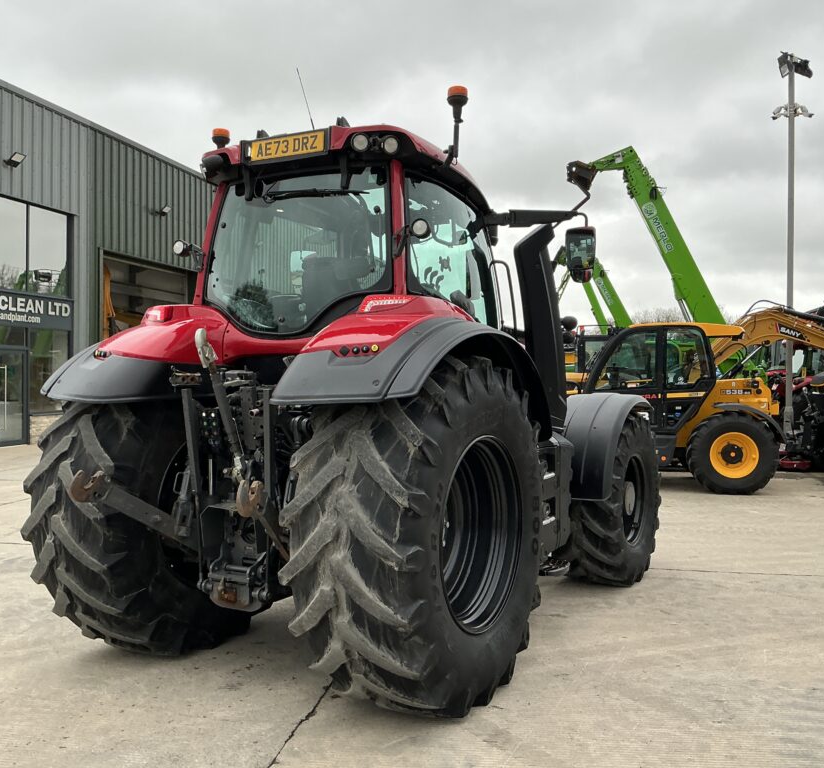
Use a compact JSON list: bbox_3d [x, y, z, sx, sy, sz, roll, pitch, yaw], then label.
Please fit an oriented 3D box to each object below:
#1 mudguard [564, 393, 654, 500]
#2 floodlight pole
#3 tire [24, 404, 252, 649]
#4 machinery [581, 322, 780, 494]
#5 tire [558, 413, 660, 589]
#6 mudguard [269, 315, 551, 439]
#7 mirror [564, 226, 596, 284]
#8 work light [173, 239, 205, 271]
[{"bbox_3d":[1.630,0.491,7.172,0.640,0.820,1.450,1,1,29],"label":"mudguard"},{"bbox_3d":[7.514,-2.371,16.431,0.160,7.880,0.160,0,1,0],"label":"floodlight pole"},{"bbox_3d":[-1.580,0.768,5.666,0.700,1.915,1.970,1,1,29],"label":"tire"},{"bbox_3d":[3.255,0.348,13.346,4.700,2.520,2.300,0,1,6],"label":"machinery"},{"bbox_3d":[1.709,0.981,7.297,0.610,1.456,1.500,1,1,29],"label":"tire"},{"bbox_3d":[0.091,-0.012,4.783,0.760,0.740,2.030,1,1,29],"label":"mudguard"},{"bbox_3d":[1.130,-0.860,5.544,0.210,0.390,0.100,1,1,41],"label":"mirror"},{"bbox_3d":[-1.501,-0.852,5.584,0.205,0.205,0.135,1,1,29],"label":"work light"}]

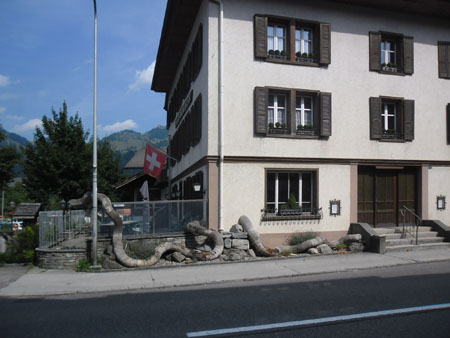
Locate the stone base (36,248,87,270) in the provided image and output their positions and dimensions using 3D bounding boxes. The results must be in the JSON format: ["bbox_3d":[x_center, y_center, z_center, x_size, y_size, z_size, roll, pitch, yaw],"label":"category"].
[{"bbox_3d":[-4.376,2.422,9.400,1.600,0.470,0.450,-2,-4,21],"label":"stone base"}]

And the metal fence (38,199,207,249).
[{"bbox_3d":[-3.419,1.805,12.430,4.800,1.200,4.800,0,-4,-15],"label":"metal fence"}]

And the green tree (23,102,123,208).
[{"bbox_3d":[-9.553,-0.532,22.000,5.600,7.000,5.400,1,-4,-24],"label":"green tree"}]

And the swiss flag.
[{"bbox_3d":[-3.340,-0.411,17.000,1.100,1.650,0.300,0,-4,-15],"label":"swiss flag"}]

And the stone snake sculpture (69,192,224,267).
[{"bbox_3d":[-2.171,1.635,9.650,4.050,1.920,1.000,0,-4,-15],"label":"stone snake sculpture"}]

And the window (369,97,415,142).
[{"bbox_3d":[6.092,-1.811,12.850,1.880,1.600,0.220,0,-4,-15],"label":"window"}]

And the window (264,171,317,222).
[{"bbox_3d":[2.206,0.813,11.650,1.920,1.530,0.250,0,-4,-15],"label":"window"}]

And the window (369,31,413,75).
[{"bbox_3d":[6.121,-4.277,12.950,1.850,1.530,0.220,0,-4,-15],"label":"window"}]

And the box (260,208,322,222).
[{"bbox_3d":[2.159,1.509,11.400,2.150,0.450,0.300,0,-4,-15],"label":"box"}]

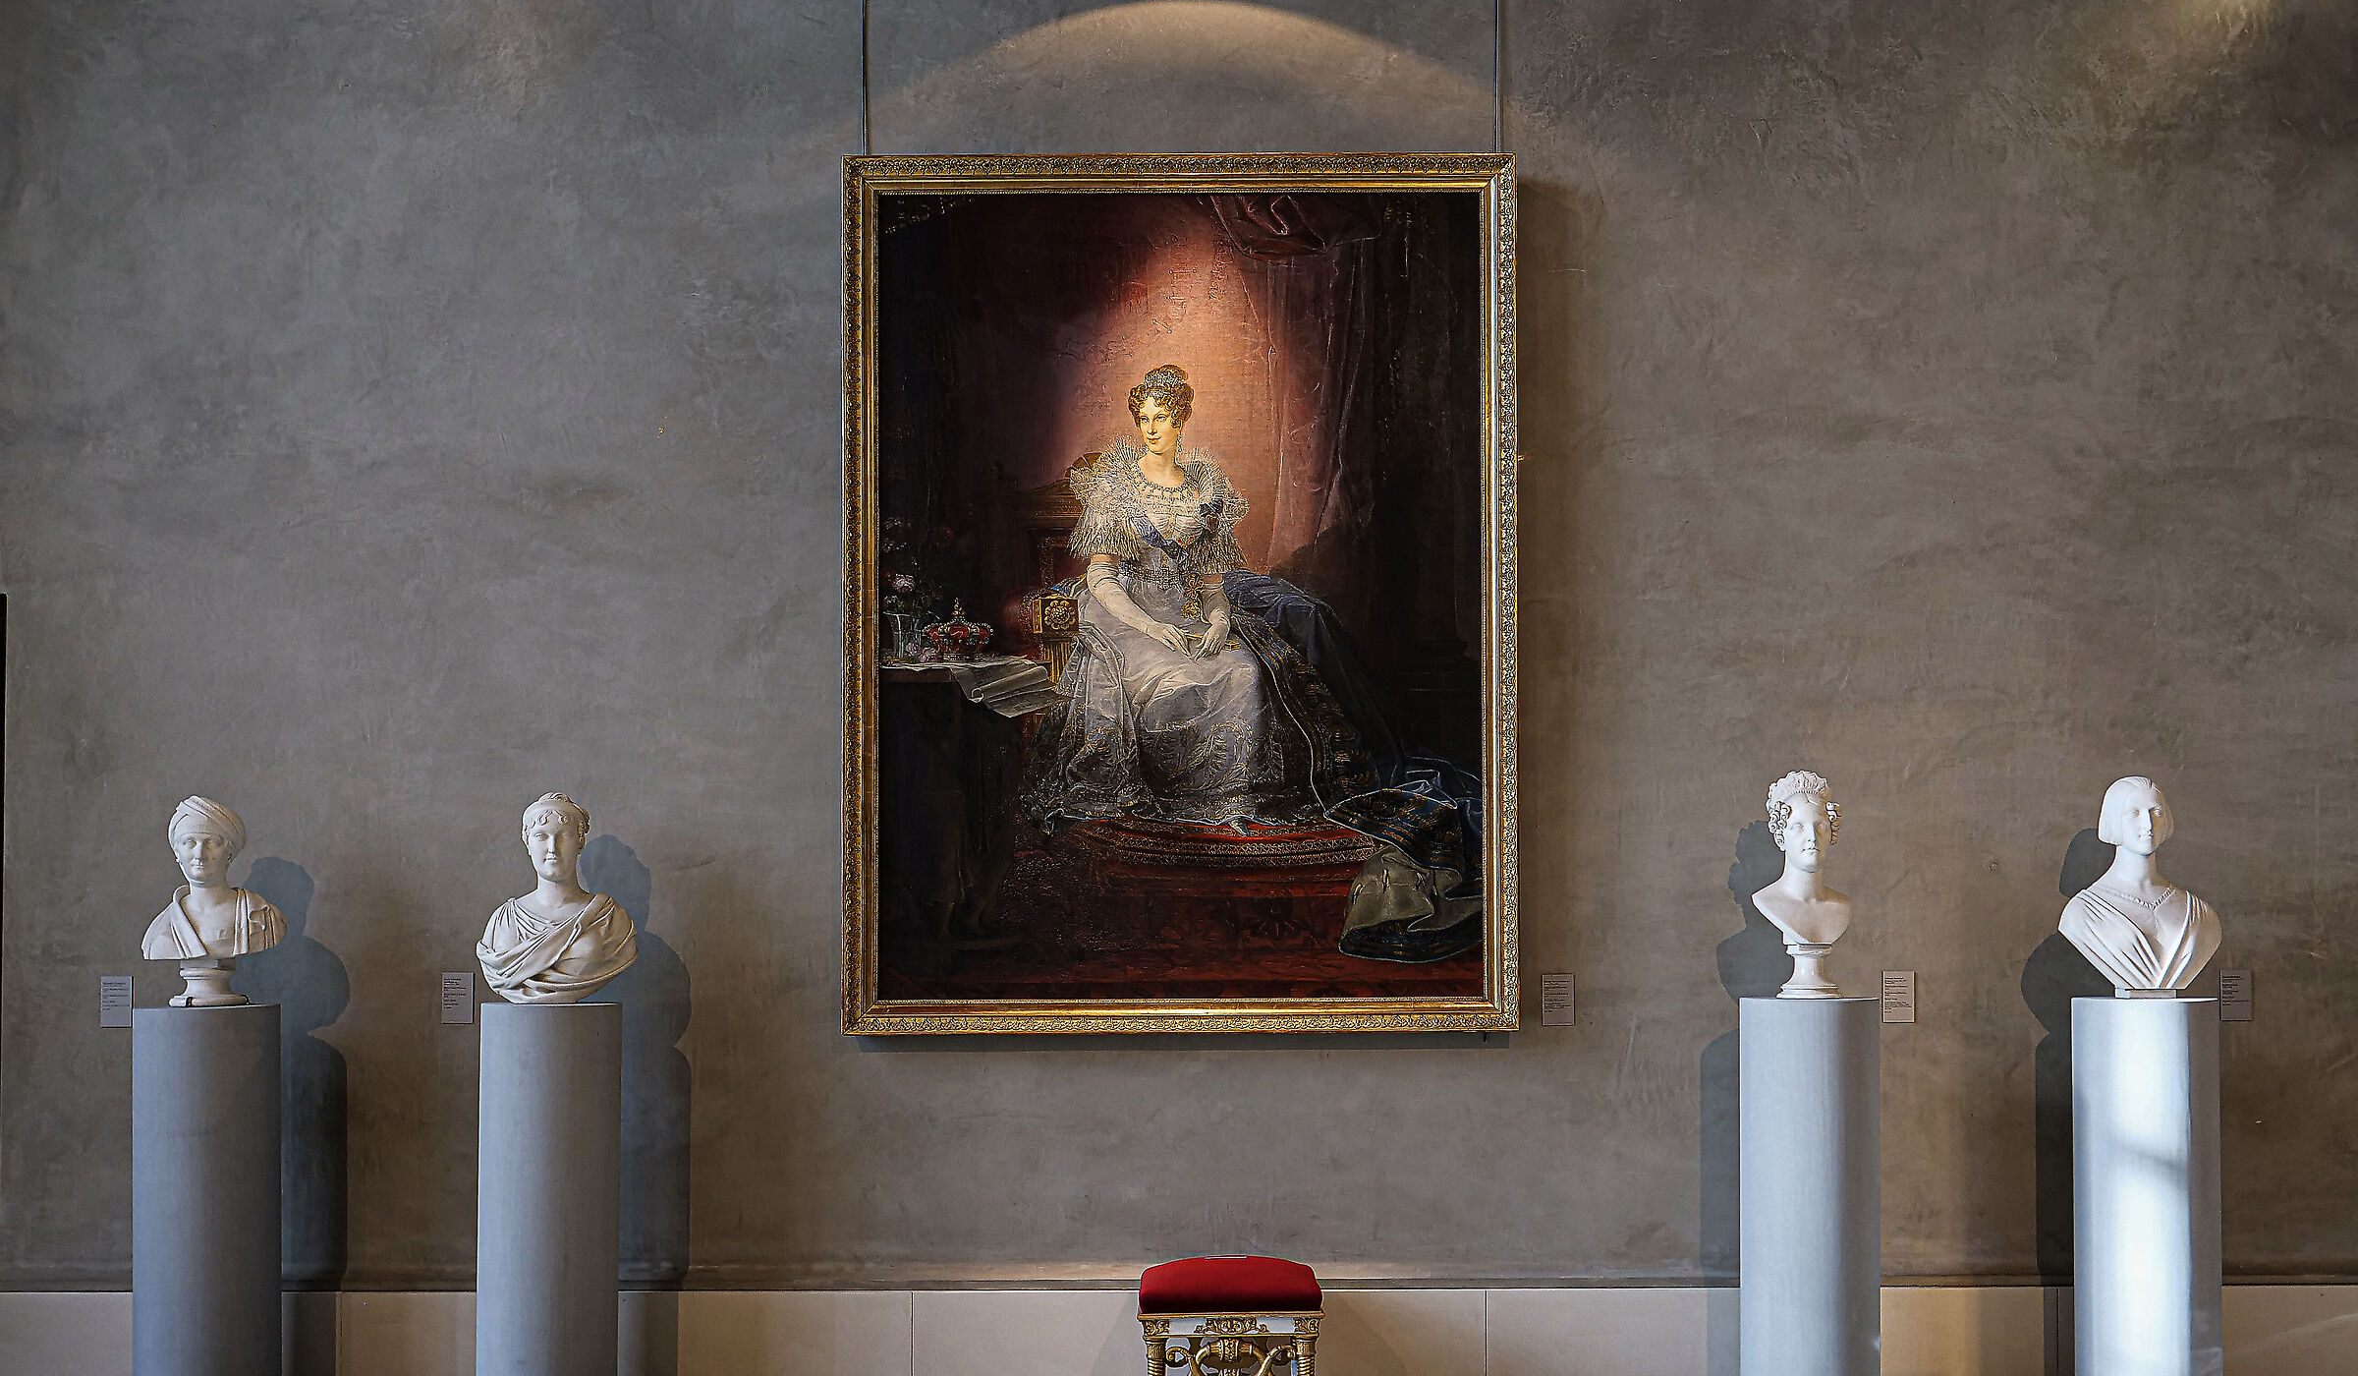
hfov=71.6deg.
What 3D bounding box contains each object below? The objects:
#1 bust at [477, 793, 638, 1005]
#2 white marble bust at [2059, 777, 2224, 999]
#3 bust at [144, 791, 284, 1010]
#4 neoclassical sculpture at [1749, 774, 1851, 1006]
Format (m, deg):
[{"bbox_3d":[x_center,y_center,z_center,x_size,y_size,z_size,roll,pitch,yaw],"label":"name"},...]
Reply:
[{"bbox_3d":[-1.772,0.601,4.660,0.435,0.595,0.270,0,-4,-6],"label":"bust"},{"bbox_3d":[2.590,0.535,4.400,0.410,0.600,0.250,0,-1,-5],"label":"white marble bust"},{"bbox_3d":[-2.754,0.607,4.660,0.385,0.590,0.260,0,-4,-7],"label":"bust"},{"bbox_3d":[1.678,0.530,4.400,0.265,0.620,0.240,0,-1,-3],"label":"neoclassical sculpture"}]

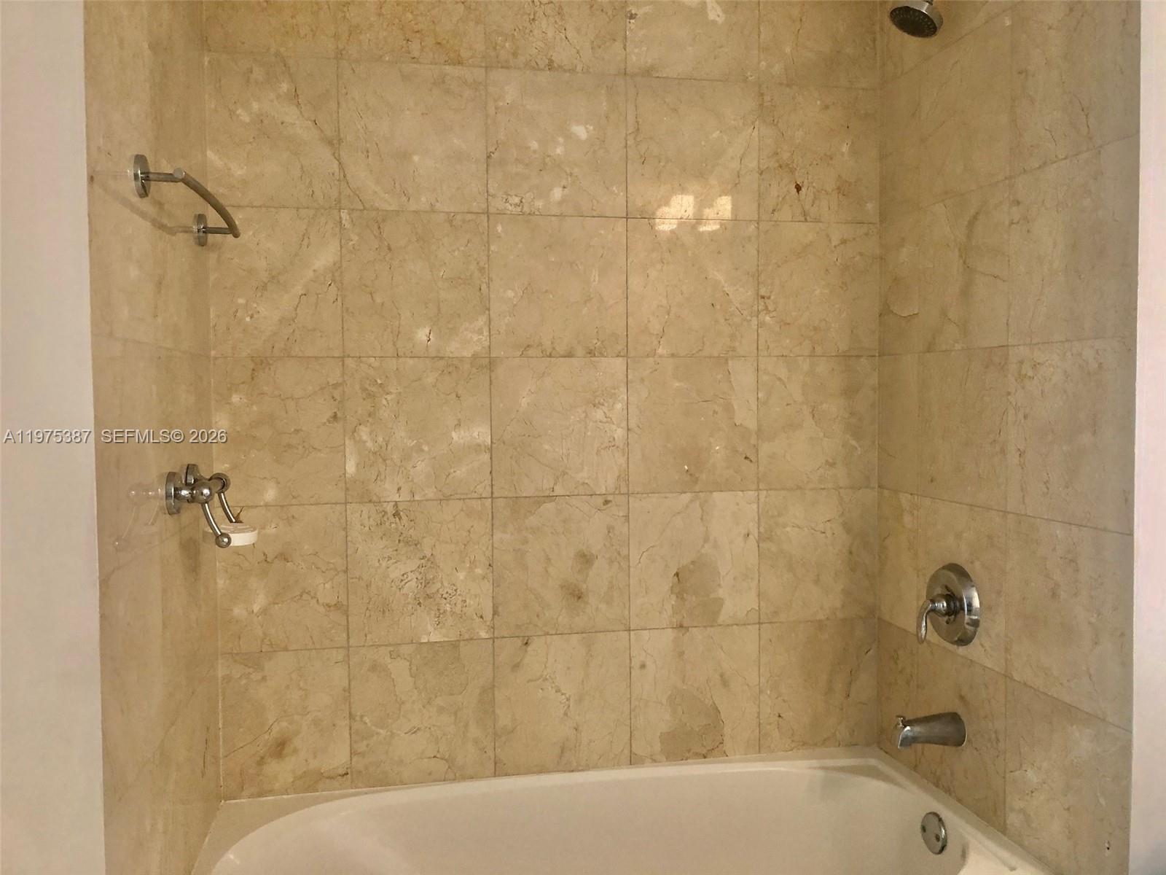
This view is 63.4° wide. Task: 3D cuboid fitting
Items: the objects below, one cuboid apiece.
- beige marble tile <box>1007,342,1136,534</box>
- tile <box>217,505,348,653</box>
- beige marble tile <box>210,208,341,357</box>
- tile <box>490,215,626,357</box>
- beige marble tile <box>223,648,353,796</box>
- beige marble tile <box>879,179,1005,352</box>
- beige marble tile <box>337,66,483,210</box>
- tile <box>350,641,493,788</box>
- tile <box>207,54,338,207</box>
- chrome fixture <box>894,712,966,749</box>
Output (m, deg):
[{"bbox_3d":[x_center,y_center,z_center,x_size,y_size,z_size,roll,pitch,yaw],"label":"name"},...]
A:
[{"bbox_3d":[0.816,-0.009,1.587,0.010,0.303,0.303,-1,3,-11],"label":"beige marble tile"},{"bbox_3d":[-0.627,0.293,1.979,0.259,0.305,0.014,-1,3,-11],"label":"tile"},{"bbox_3d":[-0.632,-0.319,1.951,0.259,0.305,0.014,-1,3,-11],"label":"beige marble tile"},{"bbox_3d":[-0.052,-0.327,2.050,0.305,0.305,0.012,-1,3,-11],"label":"tile"},{"bbox_3d":[-0.620,0.597,1.982,0.259,0.304,0.012,-1,3,-11],"label":"beige marble tile"},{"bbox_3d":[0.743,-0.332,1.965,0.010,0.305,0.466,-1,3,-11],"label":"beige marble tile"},{"bbox_3d":[-0.355,-0.630,1.988,0.305,0.305,0.010,-1,3,-11],"label":"beige marble tile"},{"bbox_3d":[-0.345,0.595,2.043,0.305,0.305,0.010,-1,3,-11],"label":"tile"},{"bbox_3d":[-0.631,-0.622,1.925,0.257,0.303,0.010,-1,3,-11],"label":"tile"},{"bbox_3d":[0.695,0.594,1.904,0.128,0.069,0.063,-1,3,-11],"label":"chrome fixture"}]

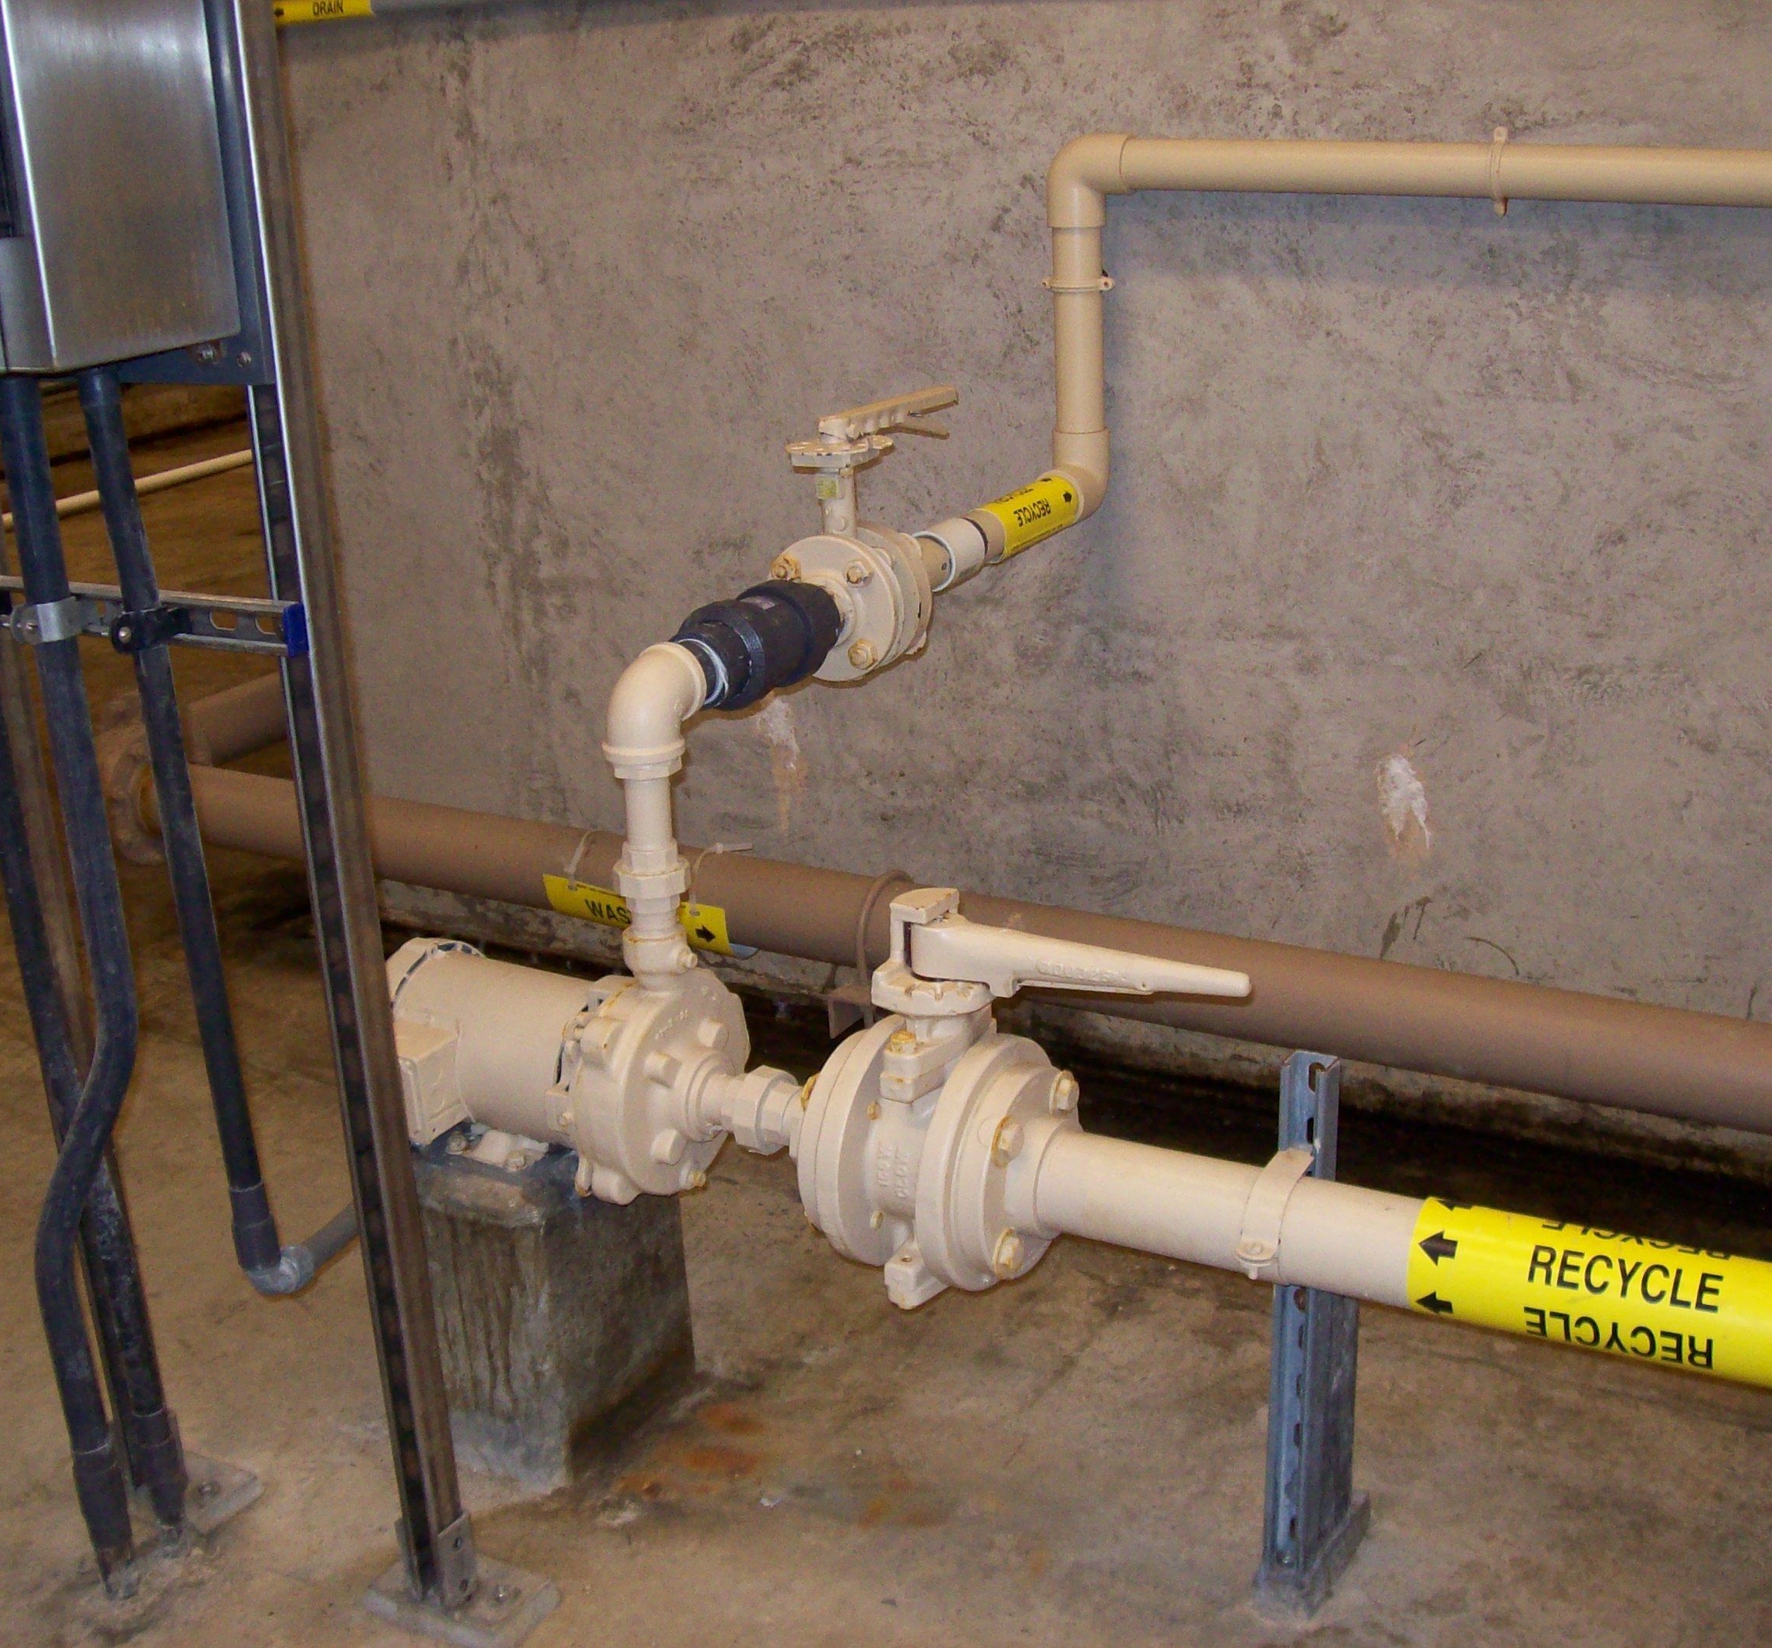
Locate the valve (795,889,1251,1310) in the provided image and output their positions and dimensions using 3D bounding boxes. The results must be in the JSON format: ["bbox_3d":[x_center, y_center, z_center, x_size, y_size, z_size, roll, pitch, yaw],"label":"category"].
[{"bbox_3d":[0.136,0.249,1.977,0.373,0.389,0.239,9,23,27],"label":"valve"}]

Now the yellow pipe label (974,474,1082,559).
[{"bbox_3d":[0.164,-0.357,2.687,0.066,0.066,0.202,9,23,27],"label":"yellow pipe label"}]

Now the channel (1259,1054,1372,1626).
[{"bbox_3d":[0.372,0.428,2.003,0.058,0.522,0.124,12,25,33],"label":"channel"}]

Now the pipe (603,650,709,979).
[{"bbox_3d":[-0.205,-0.018,2.079,0.072,0.295,0.092,9,23,27],"label":"pipe"}]

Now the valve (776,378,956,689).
[{"bbox_3d":[0.000,-0.312,2.393,0.155,0.287,0.323,9,23,27],"label":"valve"}]

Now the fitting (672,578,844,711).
[{"bbox_3d":[-0.134,-0.168,2.179,0.104,0.104,0.244,9,23,27],"label":"fitting"}]

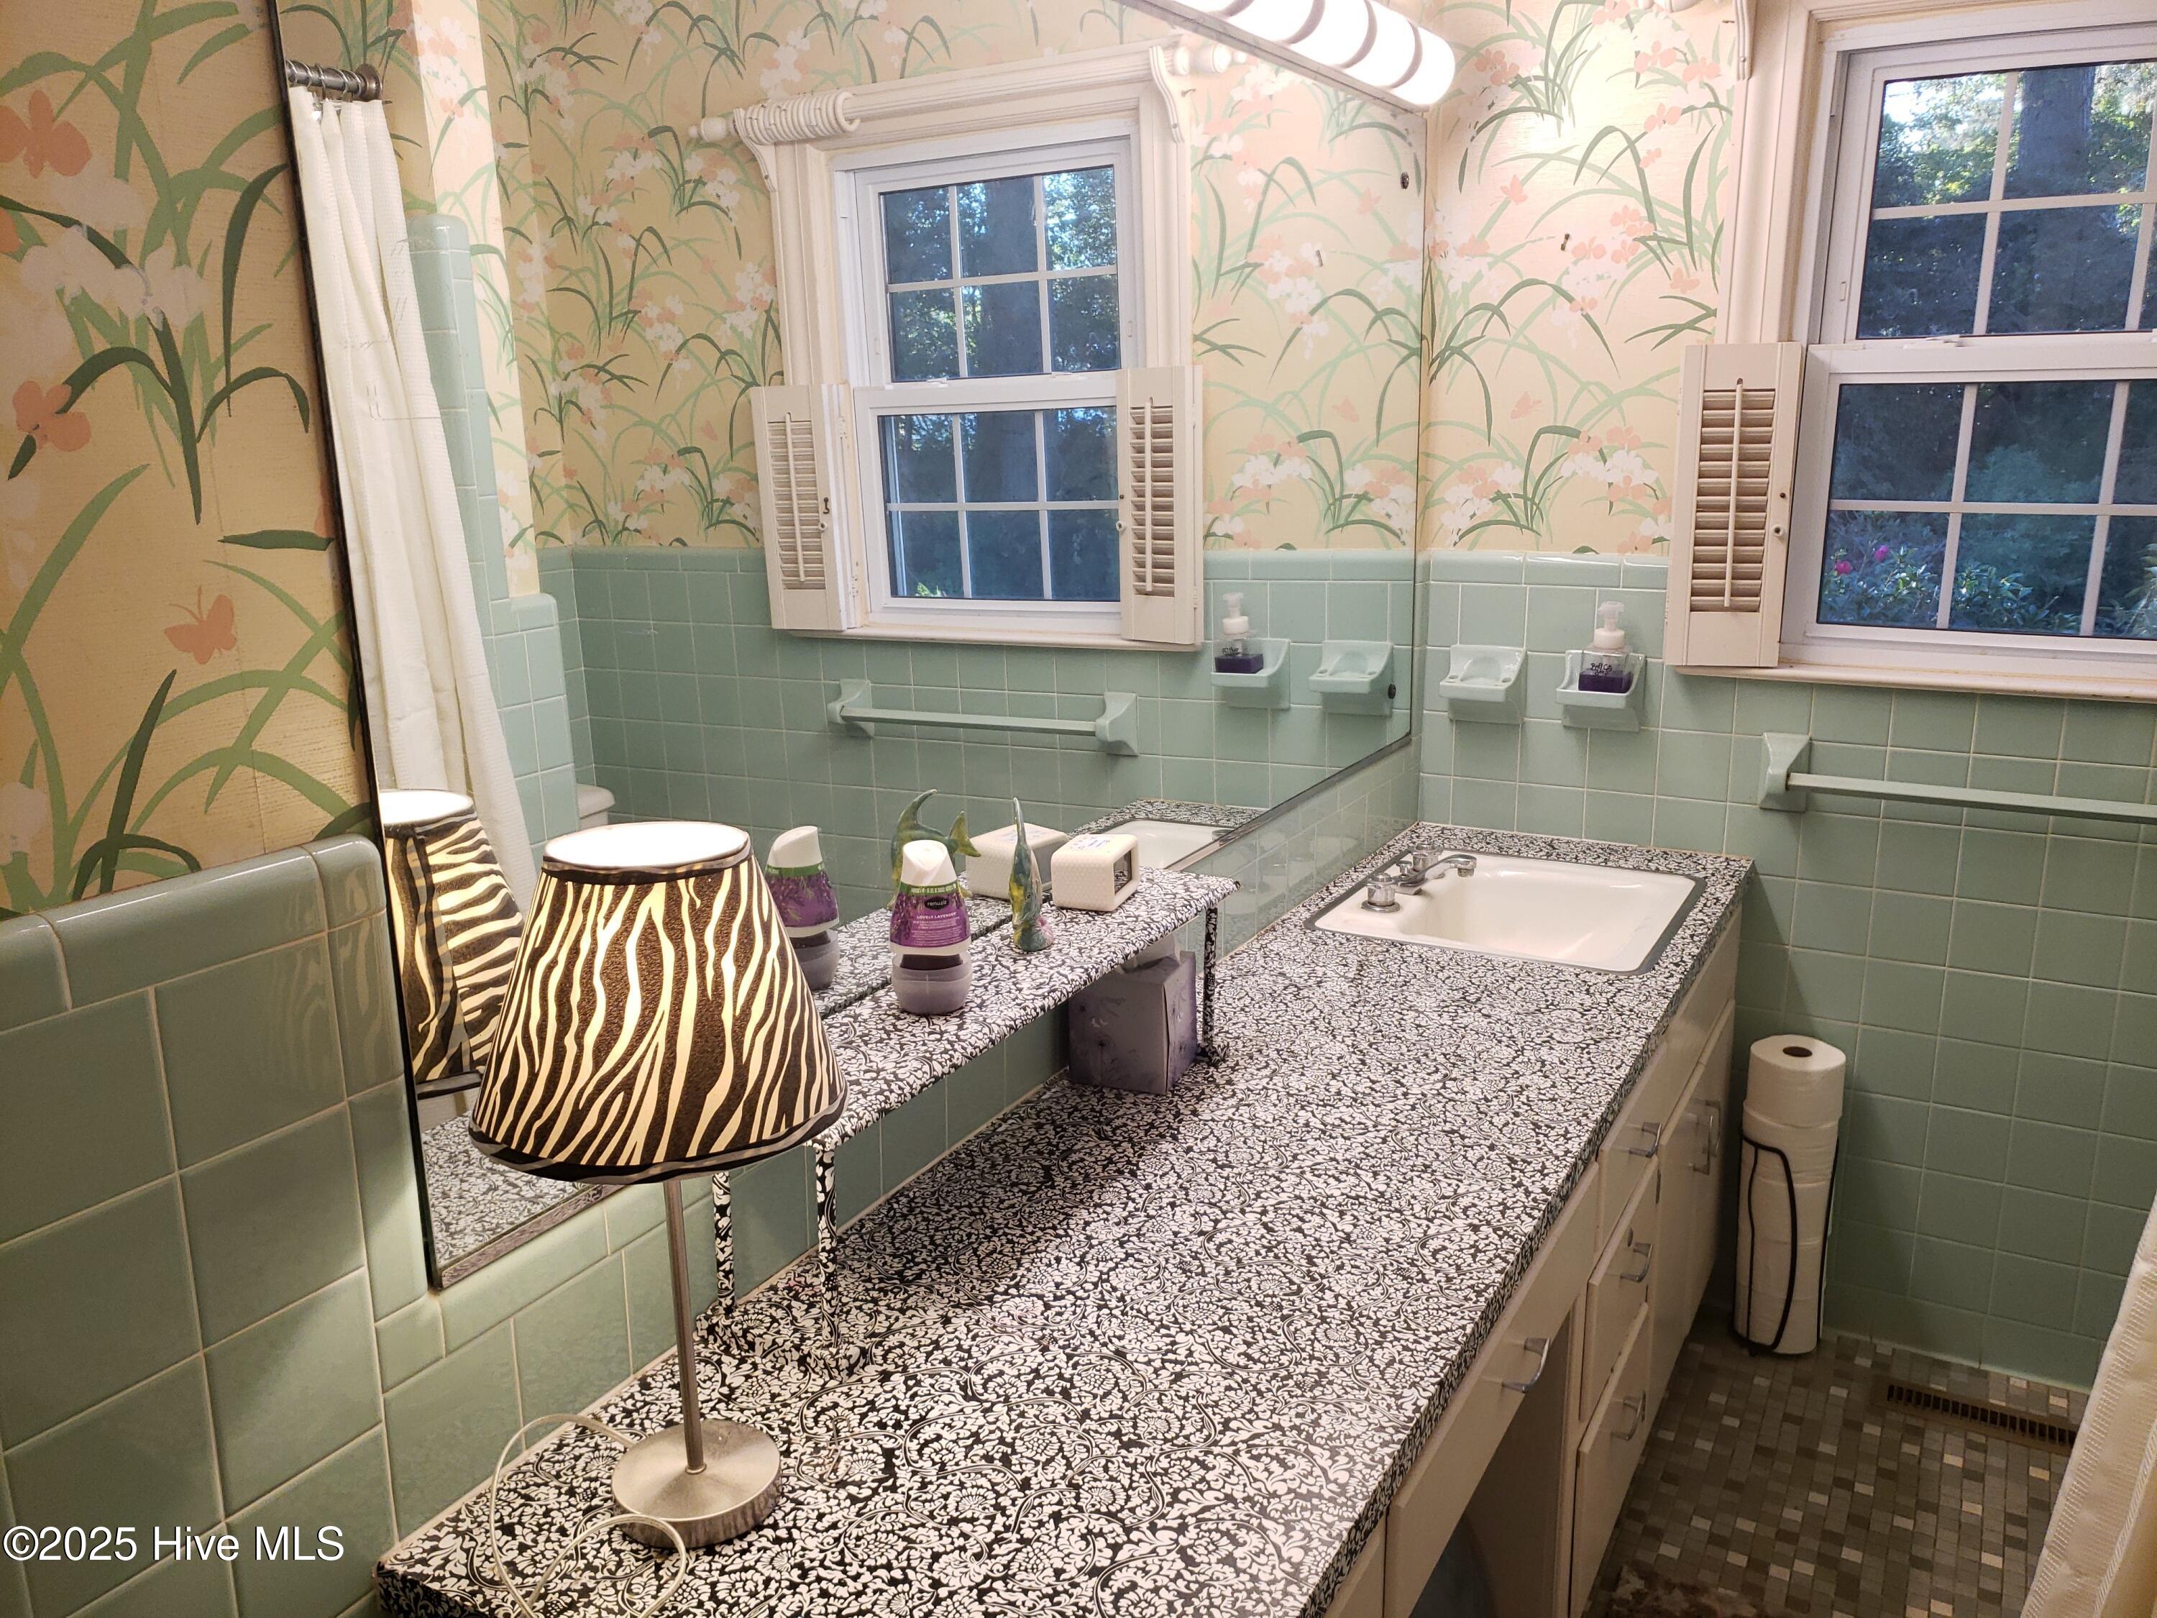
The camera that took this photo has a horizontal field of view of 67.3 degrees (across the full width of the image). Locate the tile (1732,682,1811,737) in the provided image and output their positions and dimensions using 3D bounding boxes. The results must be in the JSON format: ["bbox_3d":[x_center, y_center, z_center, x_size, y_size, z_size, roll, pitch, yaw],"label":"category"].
[{"bbox_3d":[1.085,-0.162,2.524,0.109,0.105,0.010,7,15,28],"label":"tile"}]

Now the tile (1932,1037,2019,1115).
[{"bbox_3d":[1.362,0.405,2.455,0.108,0.108,0.010,7,16,29],"label":"tile"}]

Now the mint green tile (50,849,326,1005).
[{"bbox_3d":[-0.495,0.063,0.905,0.014,0.054,0.150,7,15,29],"label":"mint green tile"}]

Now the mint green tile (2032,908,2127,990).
[{"bbox_3d":[1.454,0.203,2.352,0.108,0.108,0.010,7,15,29],"label":"mint green tile"}]

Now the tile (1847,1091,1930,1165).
[{"bbox_3d":[1.277,0.505,2.553,0.109,0.109,0.010,7,15,28],"label":"tile"}]

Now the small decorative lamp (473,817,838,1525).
[{"bbox_3d":[-0.253,0.233,1.004,0.221,0.439,0.221,7,15,28],"label":"small decorative lamp"}]

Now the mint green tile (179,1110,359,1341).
[{"bbox_3d":[-0.466,0.238,0.935,0.010,0.107,0.104,7,15,28],"label":"mint green tile"}]

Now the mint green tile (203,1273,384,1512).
[{"bbox_3d":[-0.479,0.353,0.991,0.010,0.108,0.108,7,15,29],"label":"mint green tile"}]

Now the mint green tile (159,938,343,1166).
[{"bbox_3d":[-0.467,0.134,0.912,0.010,0.103,0.104,7,15,28],"label":"mint green tile"}]

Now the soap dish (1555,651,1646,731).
[{"bbox_3d":[0.830,-0.181,2.589,0.121,0.127,0.085,7,15,28],"label":"soap dish"}]

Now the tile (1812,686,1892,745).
[{"bbox_3d":[1.164,-0.146,2.437,0.108,0.100,0.010,7,15,29],"label":"tile"}]

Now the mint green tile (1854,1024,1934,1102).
[{"bbox_3d":[1.266,0.395,2.508,0.108,0.108,0.010,7,15,29],"label":"mint green tile"}]

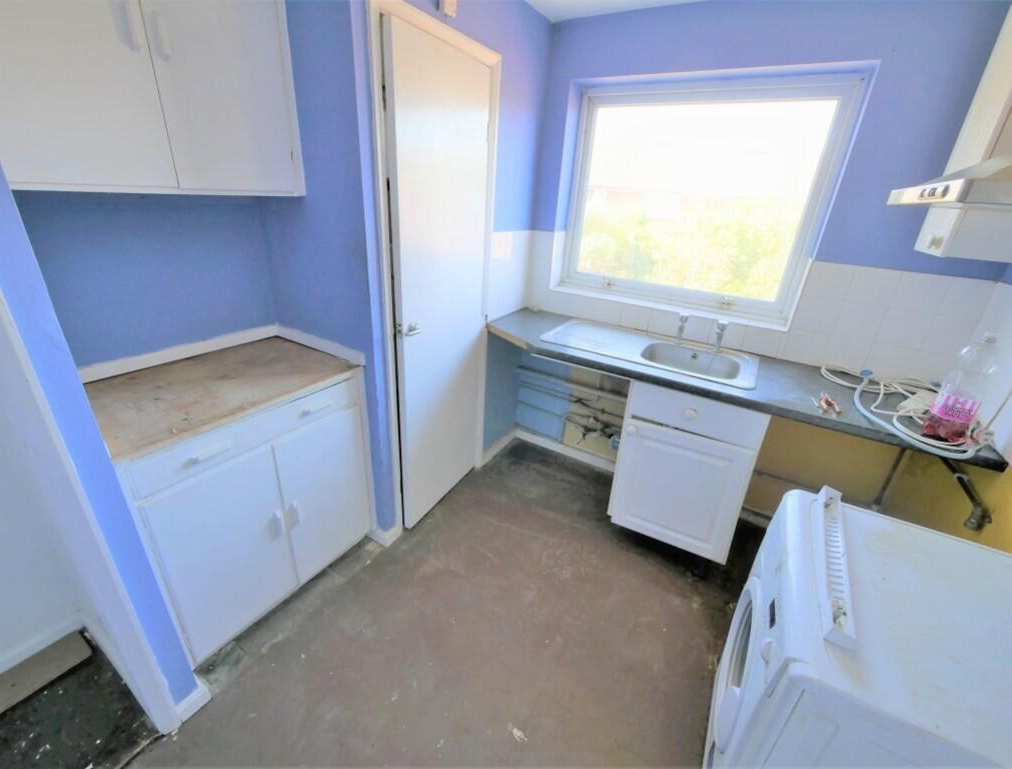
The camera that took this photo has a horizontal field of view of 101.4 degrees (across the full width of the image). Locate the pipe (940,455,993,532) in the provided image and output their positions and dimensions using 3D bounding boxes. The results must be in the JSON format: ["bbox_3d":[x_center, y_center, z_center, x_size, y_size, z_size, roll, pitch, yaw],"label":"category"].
[{"bbox_3d":[1.460,0.333,1.353,0.075,0.080,0.450,17,27,26],"label":"pipe"}]

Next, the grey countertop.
[{"bbox_3d":[0.790,-0.102,1.869,1.902,0.035,0.645,17,27,26],"label":"grey countertop"}]

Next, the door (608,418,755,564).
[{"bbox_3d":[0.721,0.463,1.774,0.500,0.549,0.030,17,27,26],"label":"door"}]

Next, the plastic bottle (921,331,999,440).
[{"bbox_3d":[1.427,0.007,1.286,0.112,0.320,0.112,17,27,26],"label":"plastic bottle"}]

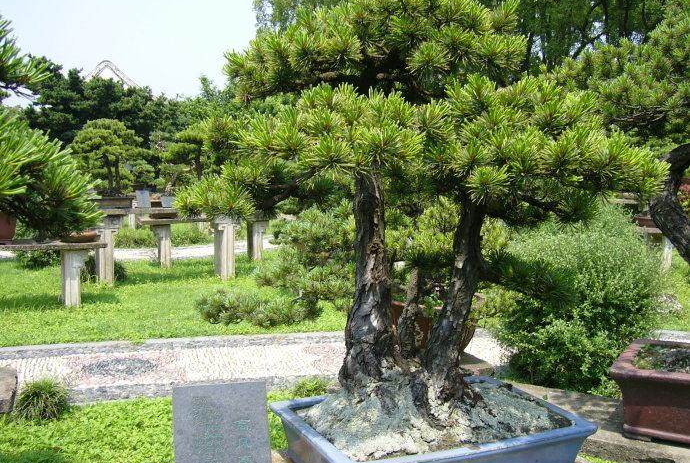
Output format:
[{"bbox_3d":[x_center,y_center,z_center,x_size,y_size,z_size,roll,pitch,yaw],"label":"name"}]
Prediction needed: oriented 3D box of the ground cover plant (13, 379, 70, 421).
[{"bbox_3d":[-2.004,1.113,4.620,0.371,0.271,0.330,0,4,0],"label":"ground cover plant"}]

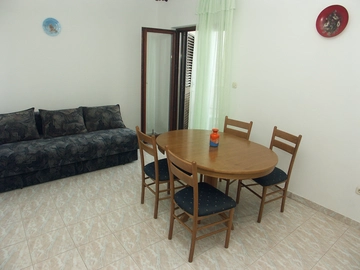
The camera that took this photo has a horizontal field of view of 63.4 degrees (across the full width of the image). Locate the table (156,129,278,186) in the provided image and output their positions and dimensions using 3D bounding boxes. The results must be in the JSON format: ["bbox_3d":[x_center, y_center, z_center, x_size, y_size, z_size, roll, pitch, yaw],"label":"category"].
[{"bbox_3d":[0.310,0.472,2.959,0.975,0.740,1.261,-15,25,-43],"label":"table"}]

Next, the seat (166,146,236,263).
[{"bbox_3d":[0.160,0.540,2.473,0.461,0.893,0.434,-10,21,-33],"label":"seat"}]

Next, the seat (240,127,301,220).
[{"bbox_3d":[0.909,0.387,3.057,0.461,0.893,0.434,-6,20,-25],"label":"seat"}]

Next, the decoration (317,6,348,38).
[{"bbox_3d":[1.435,-1.073,2.761,0.030,0.293,0.293,-12,23,-37],"label":"decoration"}]

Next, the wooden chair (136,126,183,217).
[{"bbox_3d":[-0.167,0.353,3.014,0.461,0.893,0.434,-9,21,-31],"label":"wooden chair"}]

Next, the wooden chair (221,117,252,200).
[{"bbox_3d":[0.530,0.260,3.401,0.434,0.893,0.461,19,24,41],"label":"wooden chair"}]

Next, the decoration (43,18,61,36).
[{"bbox_3d":[-1.711,-1.439,3.894,0.240,0.240,0.025,-12,23,-37],"label":"decoration"}]

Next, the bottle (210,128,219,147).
[{"bbox_3d":[0.346,0.027,2.863,0.088,0.168,0.088,2,18,-1],"label":"bottle"}]

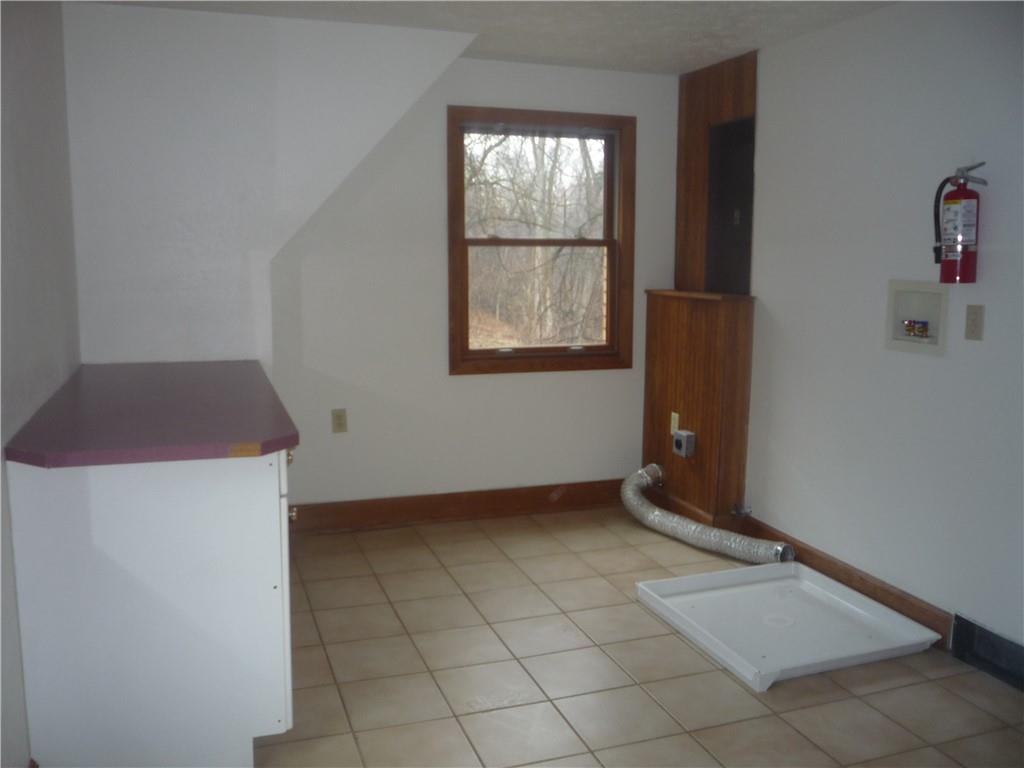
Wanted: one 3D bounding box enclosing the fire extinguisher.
[{"bbox_3d":[1.457,-0.519,2.883,0.120,0.389,0.192,-3,9,-19],"label":"fire extinguisher"}]

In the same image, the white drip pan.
[{"bbox_3d":[0.986,0.863,3.275,0.767,0.067,0.810,-3,9,-19],"label":"white drip pan"}]

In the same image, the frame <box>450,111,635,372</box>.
[{"bbox_3d":[0.158,-0.711,4.513,1.010,1.305,0.100,-3,9,-19],"label":"frame"}]

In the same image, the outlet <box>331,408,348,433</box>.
[{"bbox_3d":[-0.828,0.179,4.262,0.072,0.115,0.010,-3,9,-19],"label":"outlet"}]

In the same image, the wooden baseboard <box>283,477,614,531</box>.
[{"bbox_3d":[-0.220,0.628,4.541,2.002,0.150,0.018,-3,9,-19],"label":"wooden baseboard"}]

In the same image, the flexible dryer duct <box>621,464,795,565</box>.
[{"bbox_3d":[0.898,0.621,4.267,0.400,0.260,1.060,-3,9,-19],"label":"flexible dryer duct"}]

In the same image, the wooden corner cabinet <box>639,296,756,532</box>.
[{"bbox_3d":[0.916,0.130,4.486,0.190,1.171,0.737,-3,9,-19],"label":"wooden corner cabinet"}]

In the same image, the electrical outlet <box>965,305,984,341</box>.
[{"bbox_3d":[1.525,-0.202,2.931,0.010,0.117,0.072,-3,9,-19],"label":"electrical outlet"}]

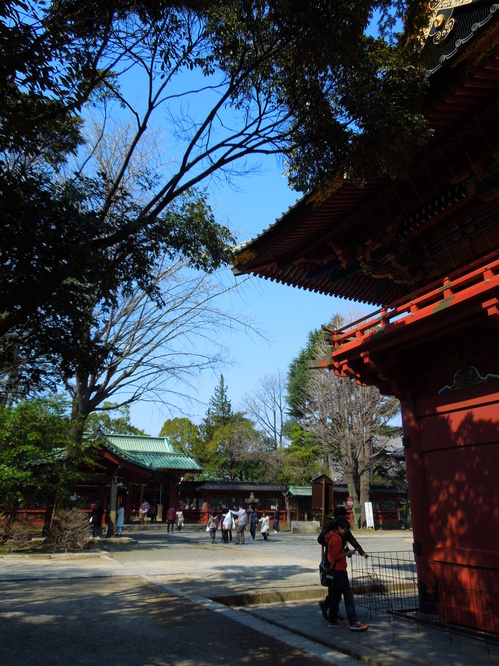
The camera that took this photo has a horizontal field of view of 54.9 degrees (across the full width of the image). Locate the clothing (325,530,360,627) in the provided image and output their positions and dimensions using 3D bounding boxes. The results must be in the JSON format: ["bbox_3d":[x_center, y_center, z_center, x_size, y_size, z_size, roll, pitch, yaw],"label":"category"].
[{"bbox_3d":[1.504,3.921,7.732,0.620,1.379,0.440,-2,-20,8],"label":"clothing"}]

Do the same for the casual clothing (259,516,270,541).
[{"bbox_3d":[0.761,9.877,24.397,0.520,1.200,0.450,5,-20,-11],"label":"casual clothing"}]

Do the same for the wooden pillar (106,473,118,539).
[{"bbox_3d":[-7.408,9.328,26.000,0.360,3.350,0.360,0,-20,0],"label":"wooden pillar"}]

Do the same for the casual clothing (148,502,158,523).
[{"bbox_3d":[-7.477,13.994,37.446,0.520,1.494,0.360,3,-20,-5],"label":"casual clothing"}]

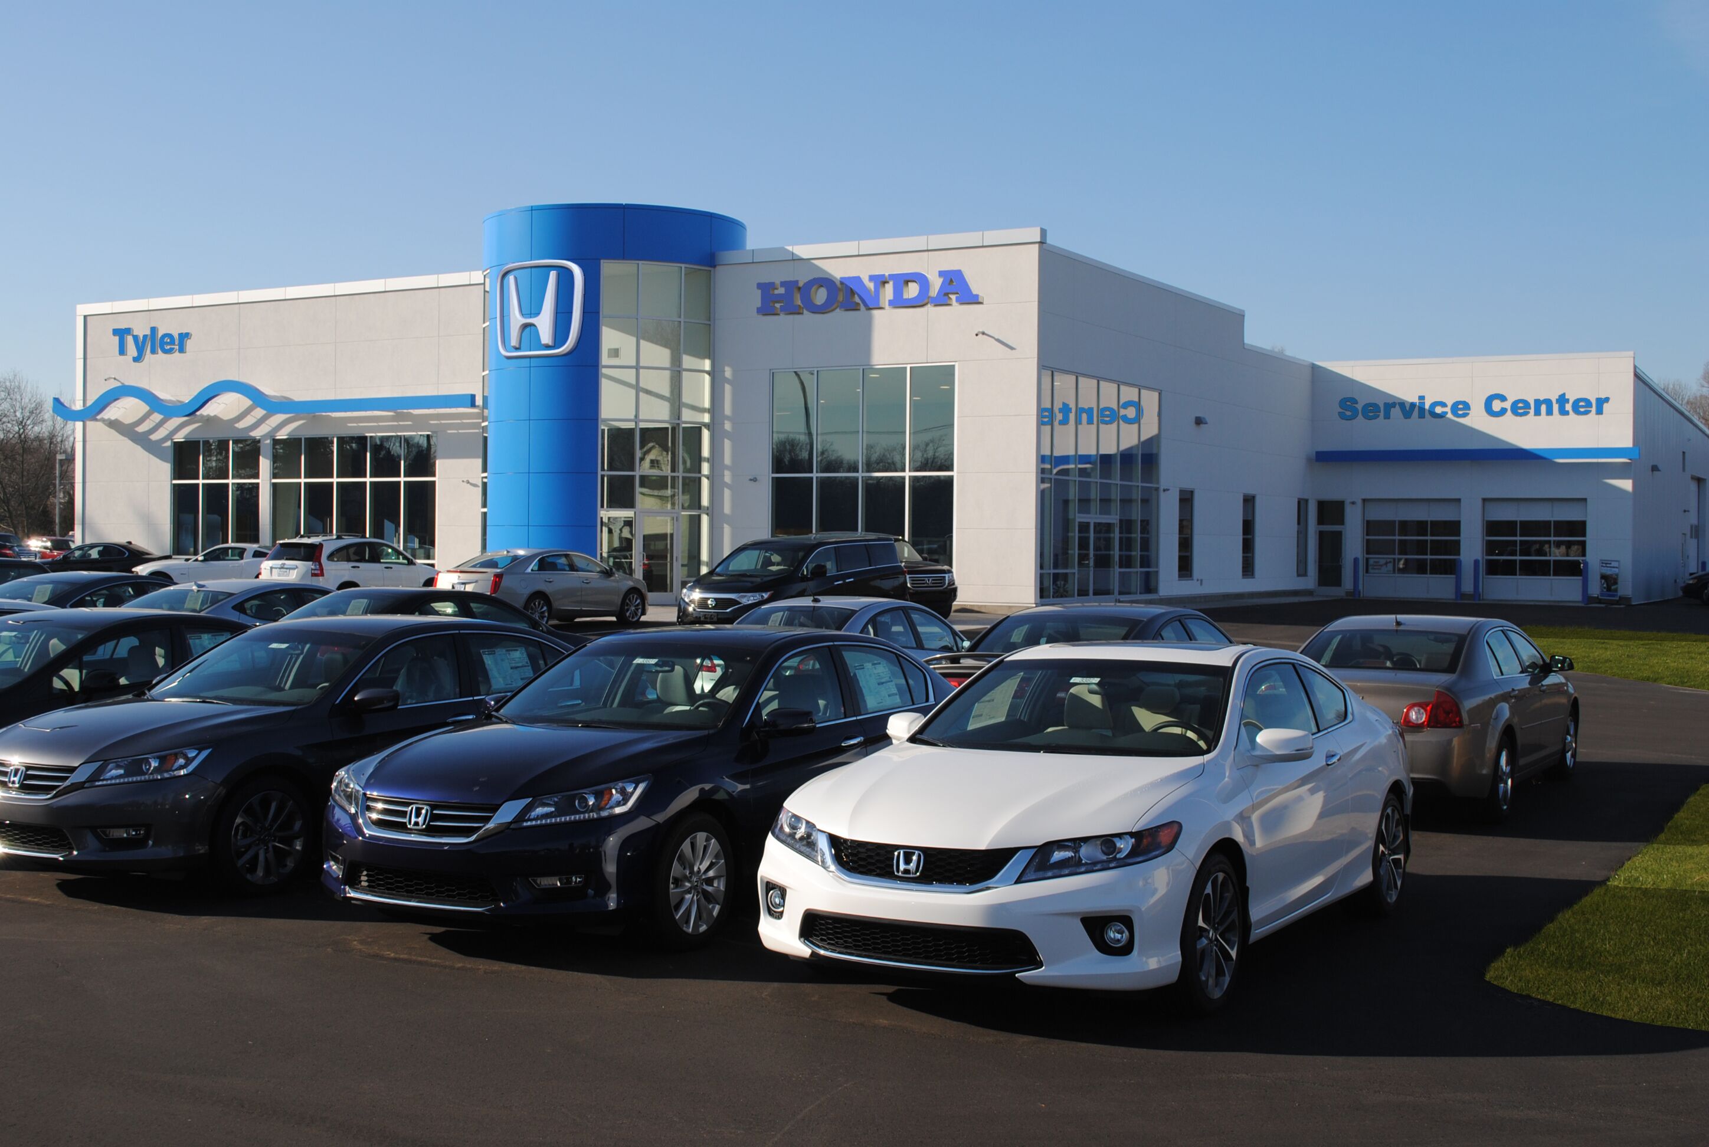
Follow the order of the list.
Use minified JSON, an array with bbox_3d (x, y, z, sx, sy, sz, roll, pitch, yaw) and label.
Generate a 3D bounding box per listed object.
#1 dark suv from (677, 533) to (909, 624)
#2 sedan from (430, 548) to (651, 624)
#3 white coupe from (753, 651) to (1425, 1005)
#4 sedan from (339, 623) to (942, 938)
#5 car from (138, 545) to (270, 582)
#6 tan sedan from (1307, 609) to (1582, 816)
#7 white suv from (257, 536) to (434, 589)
[{"bbox_3d":[-1.042,0.253,33.119,1.971,1.830,5.100,1,1,33],"label":"dark suv"},{"bbox_3d":[-6.071,0.278,36.796,1.852,1.510,5.131,1,1,32],"label":"sedan"},{"bbox_3d":[1.407,1.072,9.129,1.849,1.435,4.806,1,1,30],"label":"white coupe"},{"bbox_3d":[-0.792,1.033,10.341,1.849,1.466,4.862,1,1,29],"label":"sedan"},{"bbox_3d":[-17.056,-0.086,50.228,4.778,1.400,1.877,0,1,-11],"label":"car"},{"bbox_3d":[4.630,1.073,15.000,1.786,1.451,4.872,1,1,30],"label":"tan sedan"},{"bbox_3d":[-11.212,0.019,42.102,1.820,1.680,4.550,1,1,29],"label":"white suv"}]

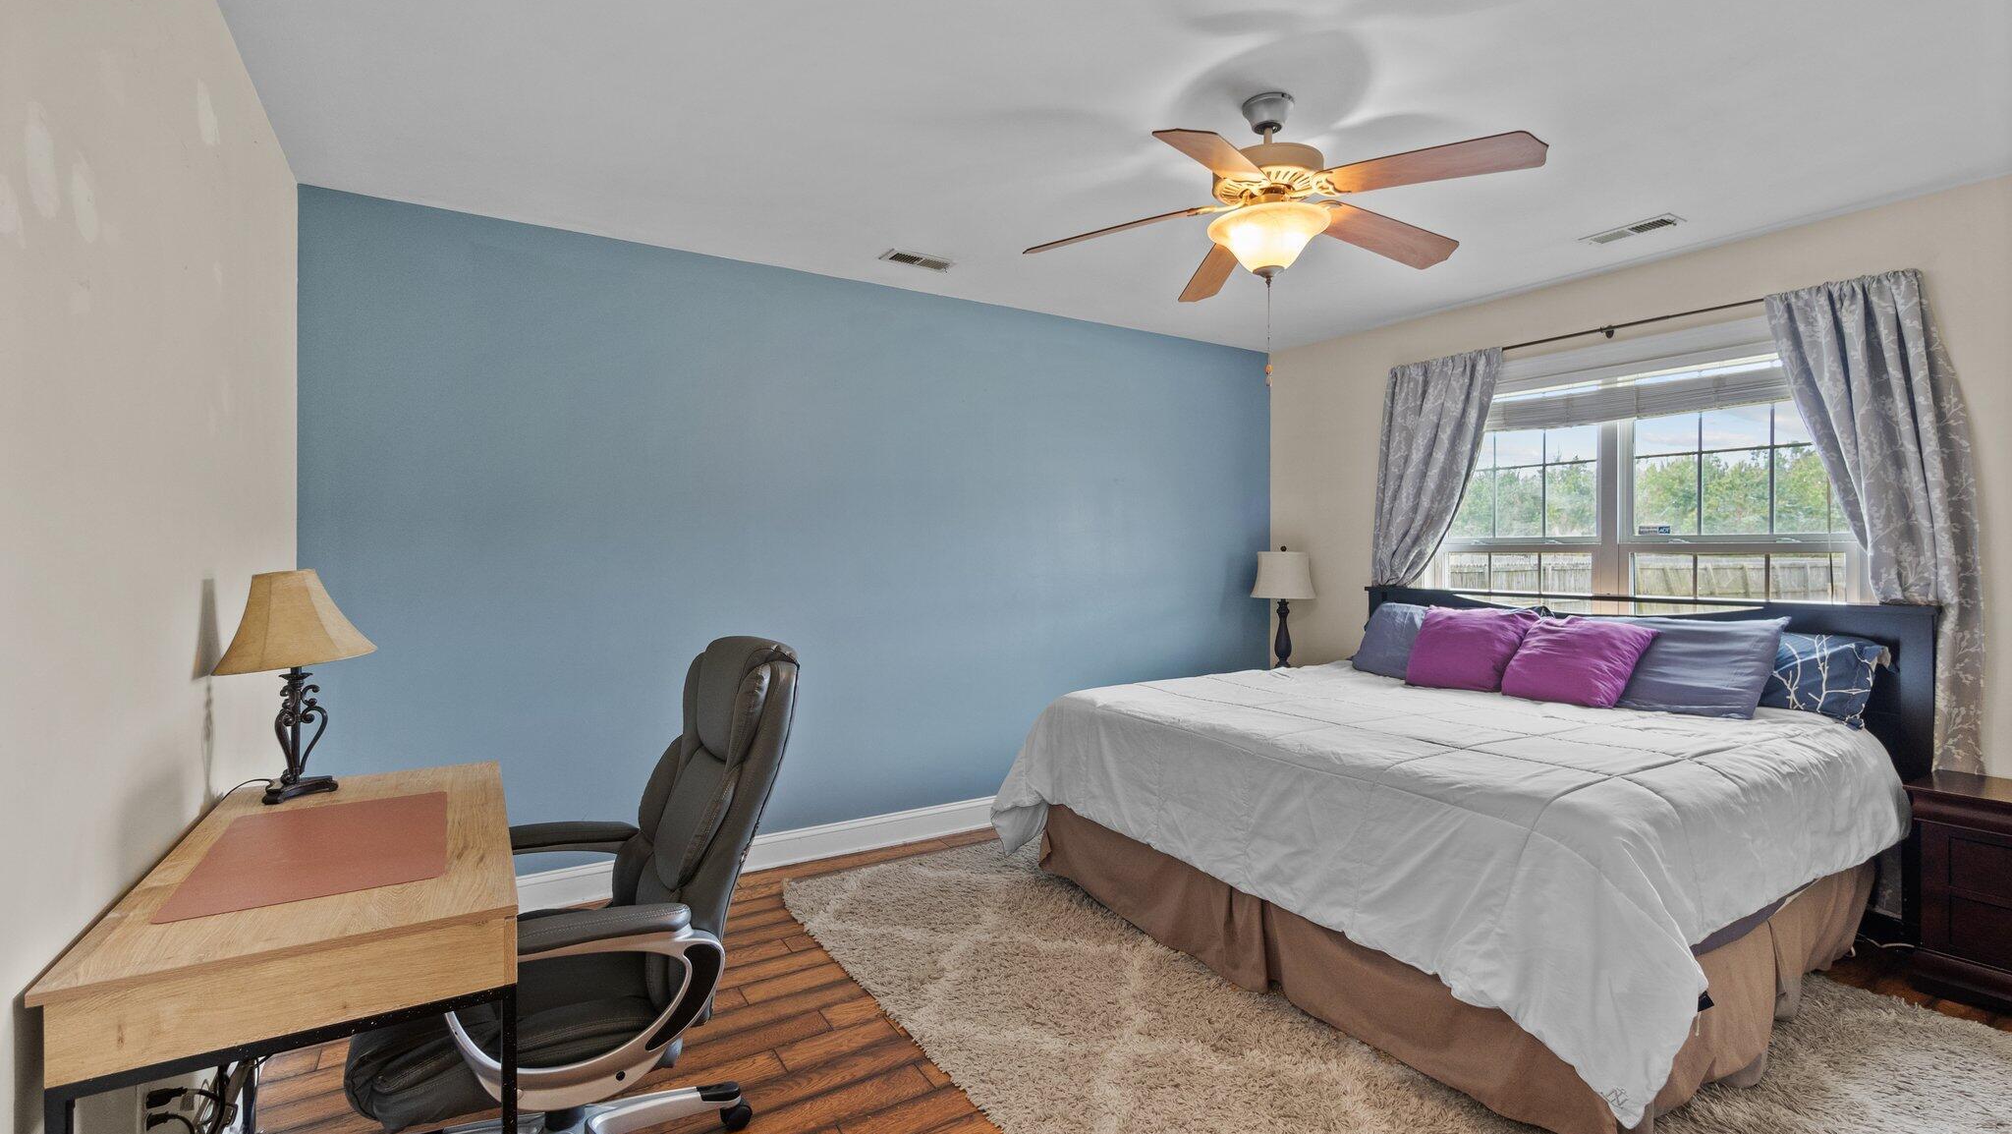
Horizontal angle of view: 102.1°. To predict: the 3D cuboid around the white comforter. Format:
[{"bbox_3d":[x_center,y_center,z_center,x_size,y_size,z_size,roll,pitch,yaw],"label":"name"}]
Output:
[{"bbox_3d":[1.398,0.826,2.996,1.839,0.618,2.204,0,1,-33],"label":"white comforter"}]

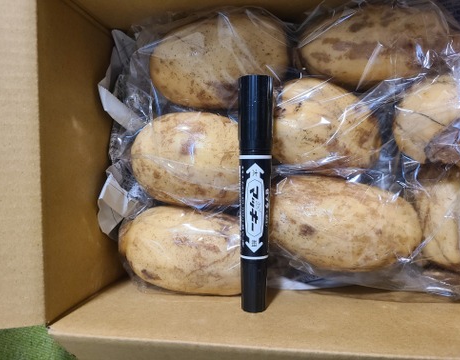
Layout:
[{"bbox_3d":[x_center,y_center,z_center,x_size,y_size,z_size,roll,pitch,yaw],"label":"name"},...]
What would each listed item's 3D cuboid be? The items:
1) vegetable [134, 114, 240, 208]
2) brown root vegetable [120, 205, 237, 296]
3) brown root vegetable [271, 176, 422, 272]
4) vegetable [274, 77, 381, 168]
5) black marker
[{"bbox_3d":[-0.024,-0.015,0.259,0.095,0.063,0.066,7,92,9],"label":"vegetable"},{"bbox_3d":[-0.028,0.051,0.259,0.104,0.060,0.061,10,93,9],"label":"brown root vegetable"},{"bbox_3d":[0.080,0.032,0.255,0.114,0.062,0.064,12,93,9],"label":"brown root vegetable"},{"bbox_3d":[0.065,-0.041,0.257,0.086,0.060,0.062,22,95,8],"label":"vegetable"},{"bbox_3d":[0.015,0.009,0.216,0.020,0.020,0.140,0,92,4],"label":"black marker"}]

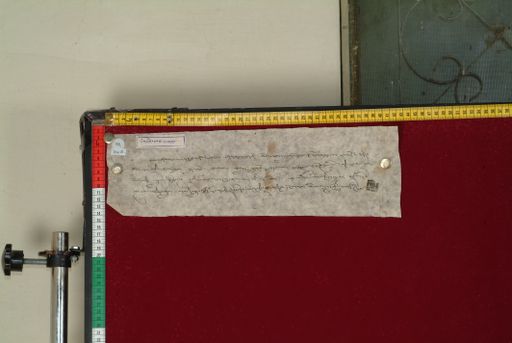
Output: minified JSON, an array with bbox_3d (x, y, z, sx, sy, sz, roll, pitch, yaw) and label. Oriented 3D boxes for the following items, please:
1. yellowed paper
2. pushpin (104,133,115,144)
[{"bbox_3d":[-0.003,0.000,1.794,0.420,0.129,0.003,-1,-7,4],"label":"yellowed paper"},{"bbox_3d":[-0.212,-0.048,1.813,0.014,0.014,0.011,-1,-7,4],"label":"pushpin"}]

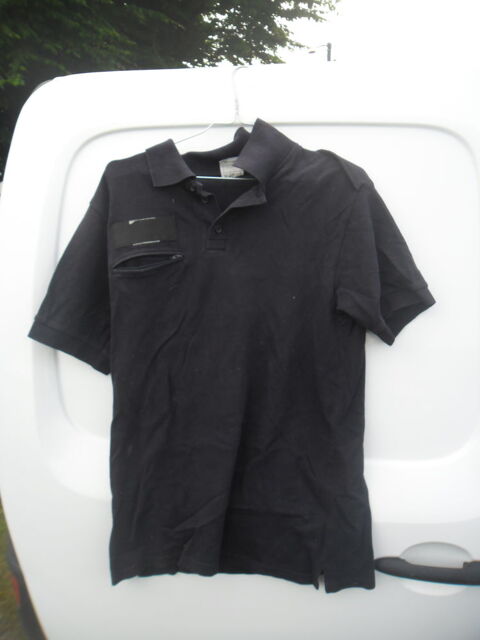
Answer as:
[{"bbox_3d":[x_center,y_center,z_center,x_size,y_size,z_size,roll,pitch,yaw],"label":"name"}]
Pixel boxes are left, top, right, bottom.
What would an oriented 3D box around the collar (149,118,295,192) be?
[{"bbox_3d":[-0.031,-0.279,0.840,0.245,0.120,0.100,0,3,3],"label":"collar"}]

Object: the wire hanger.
[{"bbox_3d":[-0.006,-0.344,0.870,0.400,0.190,0.030,0,3,3],"label":"wire hanger"}]

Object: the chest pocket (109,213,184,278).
[{"bbox_3d":[-0.155,-0.124,0.830,0.124,0.108,0.020,0,3,5],"label":"chest pocket"}]

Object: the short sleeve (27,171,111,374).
[{"bbox_3d":[-0.295,-0.082,0.860,0.135,0.335,0.080,0,3,3],"label":"short sleeve"}]

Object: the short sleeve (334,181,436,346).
[{"bbox_3d":[0.245,-0.095,0.840,0.165,0.265,0.090,0,3,3],"label":"short sleeve"}]

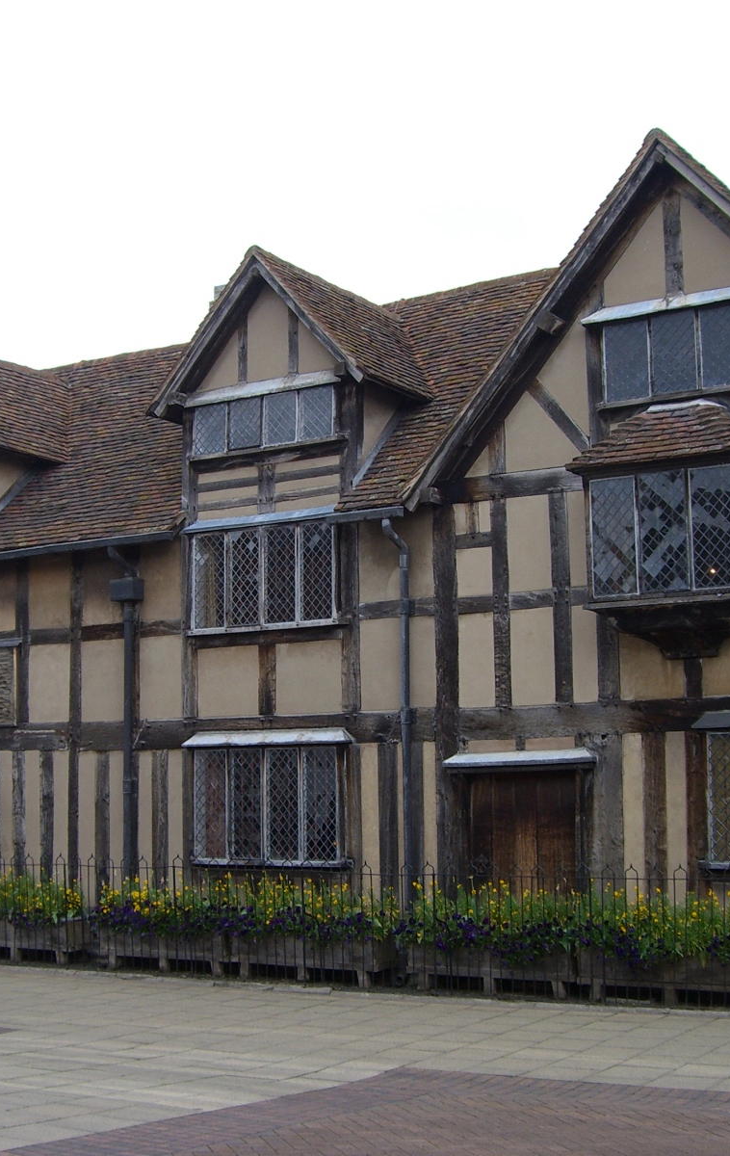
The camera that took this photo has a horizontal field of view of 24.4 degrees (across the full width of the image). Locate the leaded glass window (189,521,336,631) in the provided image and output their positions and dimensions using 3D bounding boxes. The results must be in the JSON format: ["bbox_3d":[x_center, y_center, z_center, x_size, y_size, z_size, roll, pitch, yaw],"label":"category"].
[{"bbox_3d":[-1.140,-0.013,18.445,1.932,1.087,0.150,-5,-9,33],"label":"leaded glass window"}]

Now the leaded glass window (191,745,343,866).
[{"bbox_3d":[-1.073,2.429,18.076,1.937,1.226,0.160,-5,-9,33],"label":"leaded glass window"}]

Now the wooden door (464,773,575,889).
[{"bbox_3d":[1.566,2.892,16.576,1.249,1.971,0.080,-6,-9,34],"label":"wooden door"}]

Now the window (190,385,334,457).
[{"bbox_3d":[-1.162,-1.721,18.710,1.911,0.546,0.120,-5,-9,33],"label":"window"}]

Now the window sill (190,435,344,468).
[{"bbox_3d":[-1.104,-1.382,18.584,2.025,0.118,0.180,-5,-9,33],"label":"window sill"}]

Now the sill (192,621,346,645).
[{"bbox_3d":[-1.101,0.612,18.538,2.164,0.141,0.140,-6,-9,34],"label":"sill"}]

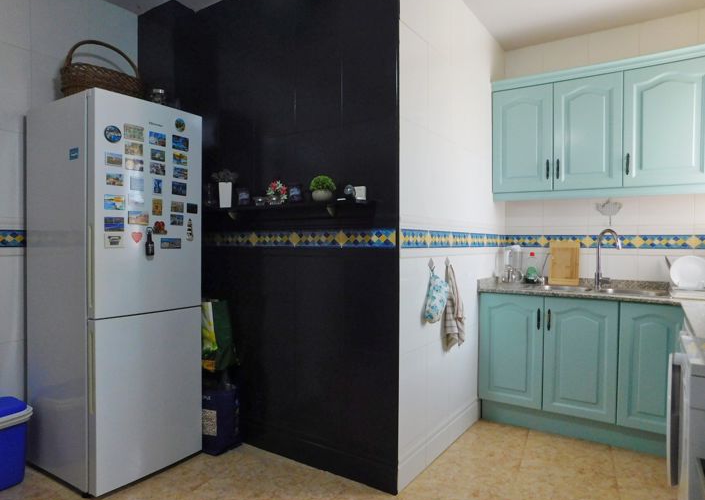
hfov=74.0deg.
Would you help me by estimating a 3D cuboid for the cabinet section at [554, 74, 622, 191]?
[{"bbox_3d":[1.591,-0.750,3.131,0.402,0.714,0.322,1,1,34],"label":"cabinet section"}]

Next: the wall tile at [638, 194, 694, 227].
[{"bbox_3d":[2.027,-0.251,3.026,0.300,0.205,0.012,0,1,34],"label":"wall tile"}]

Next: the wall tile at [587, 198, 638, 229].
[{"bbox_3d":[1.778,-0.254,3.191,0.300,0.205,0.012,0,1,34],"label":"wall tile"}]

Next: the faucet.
[{"bbox_3d":[1.690,0.066,3.094,0.070,0.403,0.203,0,1,-16],"label":"faucet"}]

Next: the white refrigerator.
[{"bbox_3d":[-1.264,0.205,2.511,0.675,1.850,0.587,0,1,33],"label":"white refrigerator"}]

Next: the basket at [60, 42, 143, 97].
[{"bbox_3d":[-1.316,-0.900,2.506,0.280,0.360,0.410,0,1,34],"label":"basket"}]

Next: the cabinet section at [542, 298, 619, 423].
[{"bbox_3d":[1.508,0.647,3.017,0.400,0.698,0.585,1,1,34],"label":"cabinet section"}]

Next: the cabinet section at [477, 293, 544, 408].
[{"bbox_3d":[1.172,0.643,3.240,0.407,0.698,0.585,1,1,34],"label":"cabinet section"}]

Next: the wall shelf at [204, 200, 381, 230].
[{"bbox_3d":[-0.427,-0.202,2.498,1.200,0.060,0.140,0,1,34],"label":"wall shelf"}]

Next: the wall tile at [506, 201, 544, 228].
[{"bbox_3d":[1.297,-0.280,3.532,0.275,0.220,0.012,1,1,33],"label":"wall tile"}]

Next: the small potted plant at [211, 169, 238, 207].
[{"bbox_3d":[-0.737,-0.347,2.703,0.145,0.225,0.125,0,1,34],"label":"small potted plant"}]

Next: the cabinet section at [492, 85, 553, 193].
[{"bbox_3d":[1.256,-0.756,3.354,0.402,0.714,0.322,1,1,34],"label":"cabinet section"}]

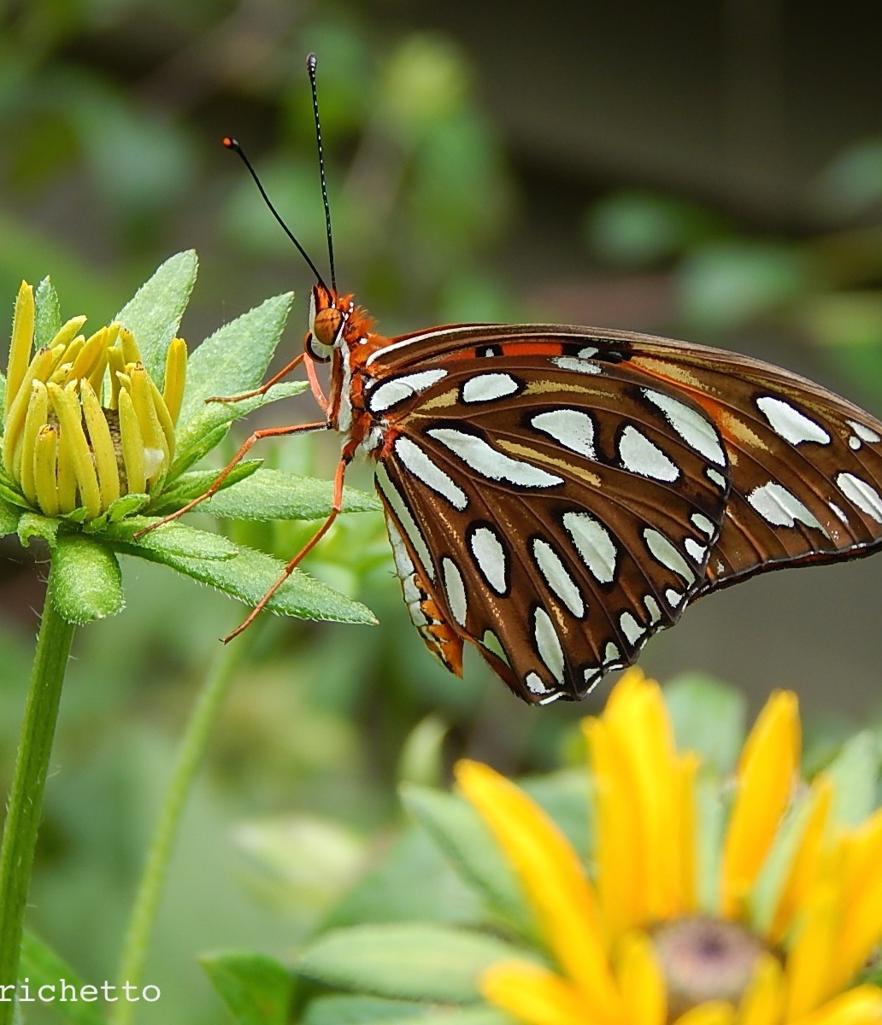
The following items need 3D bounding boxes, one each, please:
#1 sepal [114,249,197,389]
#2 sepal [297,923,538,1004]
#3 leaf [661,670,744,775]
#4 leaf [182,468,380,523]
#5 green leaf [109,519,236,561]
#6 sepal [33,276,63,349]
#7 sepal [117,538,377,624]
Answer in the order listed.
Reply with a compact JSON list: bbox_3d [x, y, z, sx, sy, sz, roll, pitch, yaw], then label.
[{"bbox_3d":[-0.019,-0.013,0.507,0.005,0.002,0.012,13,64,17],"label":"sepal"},{"bbox_3d":[-0.001,0.029,0.469,0.017,0.002,0.006,2,43,-7],"label":"sepal"},{"bbox_3d":[0.019,0.016,0.516,0.006,0.002,0.012,2,47,1],"label":"leaf"},{"bbox_3d":[-0.011,-0.001,0.501,0.015,0.002,0.005,1,41,-4],"label":"leaf"},{"bbox_3d":[-0.018,0.002,0.492,0.010,0.001,0.003,11,42,24],"label":"green leaf"},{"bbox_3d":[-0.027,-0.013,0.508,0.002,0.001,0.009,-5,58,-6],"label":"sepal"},{"bbox_3d":[-0.013,0.005,0.493,0.019,0.002,0.005,14,39,18],"label":"sepal"}]

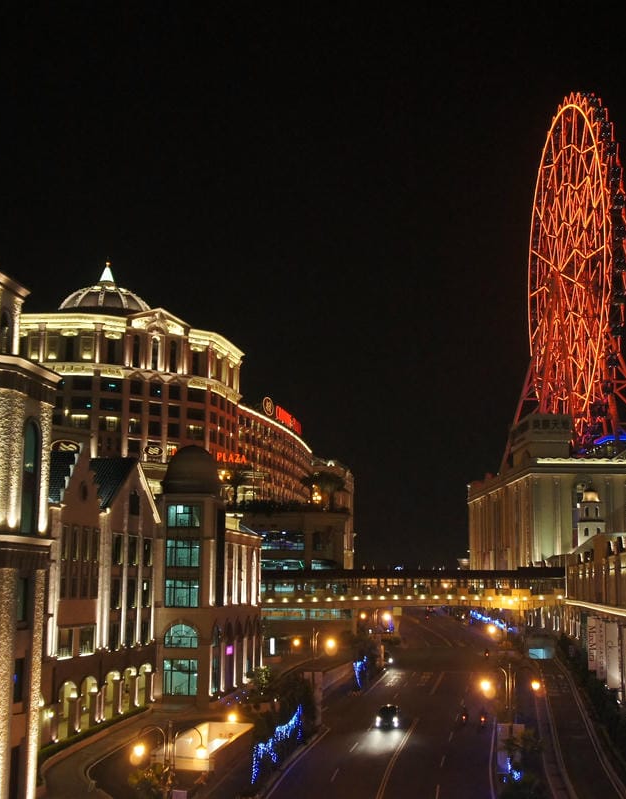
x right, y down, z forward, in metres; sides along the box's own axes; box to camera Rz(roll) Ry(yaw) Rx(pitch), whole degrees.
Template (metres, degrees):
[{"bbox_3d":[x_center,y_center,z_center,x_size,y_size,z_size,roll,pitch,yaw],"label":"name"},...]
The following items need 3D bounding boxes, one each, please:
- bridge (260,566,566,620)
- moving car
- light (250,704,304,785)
[{"bbox_3d":[13.692,26.958,156.000,44.500,6.200,5.500,0,-9,4],"label":"bridge"},{"bbox_3d":[5.589,22.955,79.763,1.720,1.550,4.400,-1,-9,9],"label":"moving car"},{"bbox_3d":[-1.848,19.668,63.075,1.300,2.400,14.000,-1,-9,8],"label":"light"}]

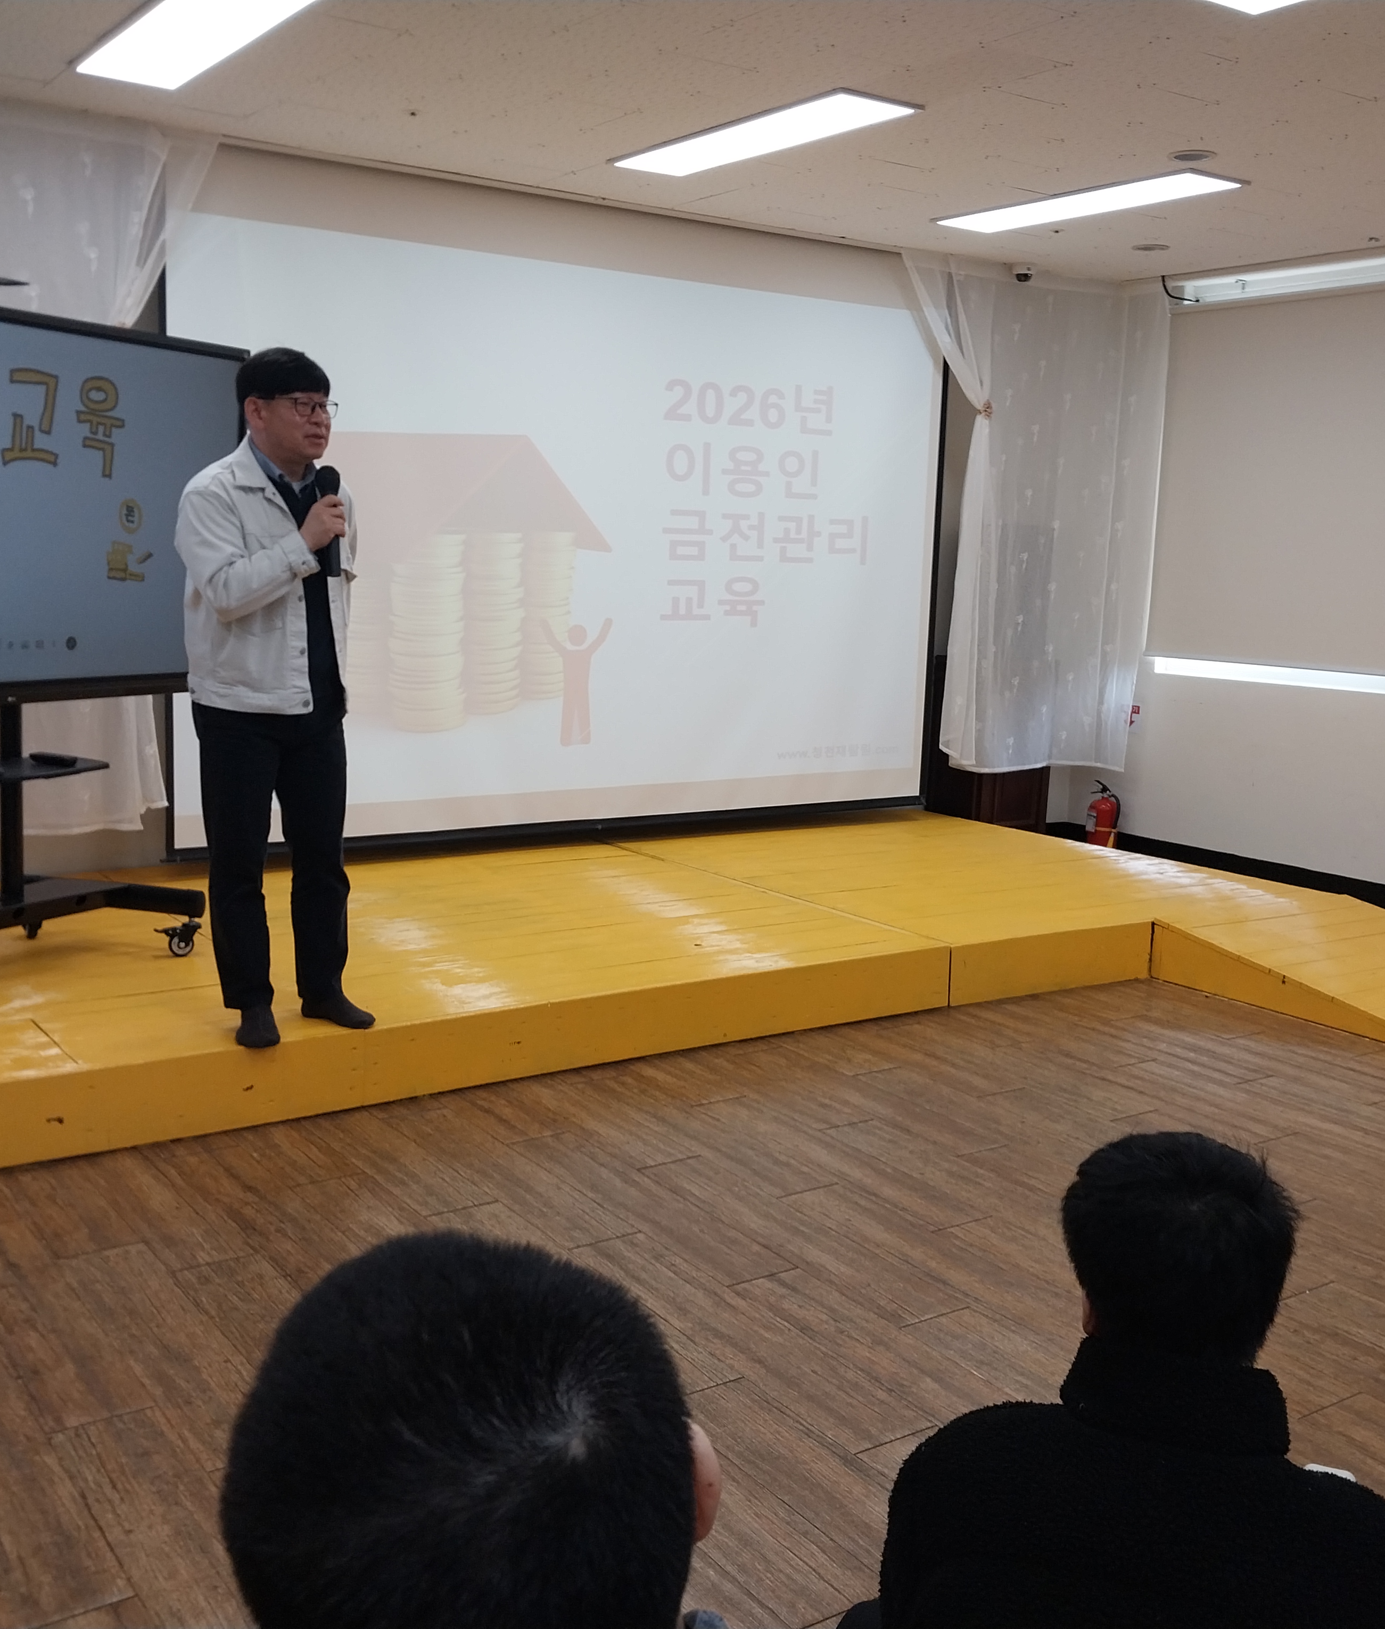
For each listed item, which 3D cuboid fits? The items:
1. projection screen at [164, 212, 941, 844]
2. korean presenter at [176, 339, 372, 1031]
[{"bbox_3d":[-0.357,-1.122,6.879,3.710,2.408,0.070,-4,11,-34],"label":"projection screen"},{"bbox_3d":[-1.016,-0.282,4.002,0.500,1.680,0.370,-7,12,-44],"label":"korean presenter"}]

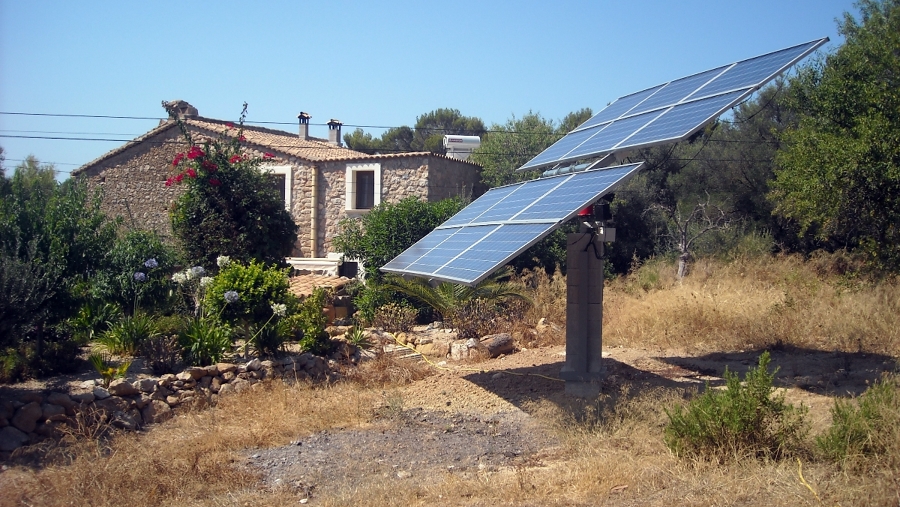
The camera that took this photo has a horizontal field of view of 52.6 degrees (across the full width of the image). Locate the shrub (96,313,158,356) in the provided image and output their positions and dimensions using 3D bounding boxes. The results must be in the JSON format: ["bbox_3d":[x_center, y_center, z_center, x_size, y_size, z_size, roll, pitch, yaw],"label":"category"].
[{"bbox_3d":[-3.726,0.916,10.518,0.680,0.470,0.620,0,1,0],"label":"shrub"}]

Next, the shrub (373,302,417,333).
[{"bbox_3d":[-0.831,0.965,13.819,0.660,0.430,0.620,0,1,0],"label":"shrub"}]

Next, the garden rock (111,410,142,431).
[{"bbox_3d":[-3.352,1.725,9.400,0.260,0.200,0.310,1,1,23],"label":"garden rock"}]

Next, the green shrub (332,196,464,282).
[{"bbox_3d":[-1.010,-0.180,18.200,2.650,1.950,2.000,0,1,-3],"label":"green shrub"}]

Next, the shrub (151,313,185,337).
[{"bbox_3d":[-3.593,0.890,11.618,0.400,0.320,0.360,0,1,0],"label":"shrub"}]

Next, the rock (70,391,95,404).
[{"bbox_3d":[-3.655,1.432,9.050,0.220,0.150,0.250,1,1,23],"label":"rock"}]

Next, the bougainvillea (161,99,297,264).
[{"bbox_3d":[-4.754,-1.371,19.800,2.800,3.800,2.400,0,1,-14],"label":"bougainvillea"}]

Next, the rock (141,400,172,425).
[{"bbox_3d":[-2.830,1.521,8.780,0.290,0.220,0.230,0,1,-27],"label":"rock"}]

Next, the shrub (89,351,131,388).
[{"bbox_3d":[-3.298,1.092,8.822,0.380,0.290,0.340,0,1,0],"label":"shrub"}]

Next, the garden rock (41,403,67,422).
[{"bbox_3d":[-3.834,1.538,8.800,0.220,0.190,0.260,1,1,23],"label":"garden rock"}]

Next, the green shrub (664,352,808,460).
[{"bbox_3d":[2.386,1.250,7.625,1.130,0.780,0.950,0,1,0],"label":"green shrub"}]

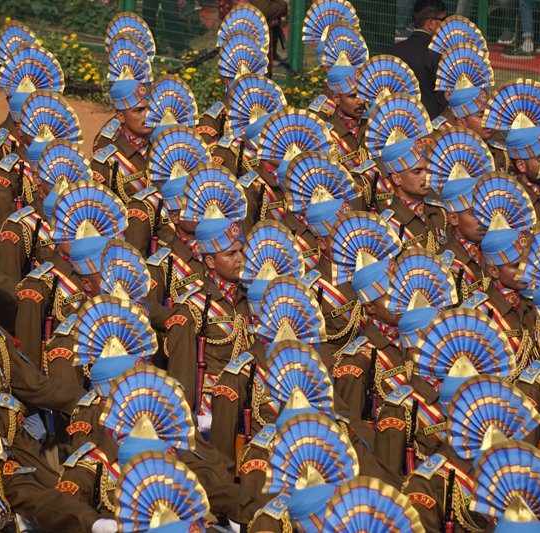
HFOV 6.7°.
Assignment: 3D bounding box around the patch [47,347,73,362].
[{"bbox_3d":[-0.906,0.379,19.800,0.110,0.055,0.020,7,12,32],"label":"patch"}]

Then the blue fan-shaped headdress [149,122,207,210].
[{"bbox_3d":[-0.409,-0.435,20.618,0.360,0.390,0.230,-10,15,-42],"label":"blue fan-shaped headdress"}]

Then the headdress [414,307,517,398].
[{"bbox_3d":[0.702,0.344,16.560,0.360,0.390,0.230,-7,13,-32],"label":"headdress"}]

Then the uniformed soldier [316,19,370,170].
[{"bbox_3d":[0.431,-0.338,25.275,0.520,1.980,0.560,10,14,42],"label":"uniformed soldier"}]

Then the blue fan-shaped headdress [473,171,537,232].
[{"bbox_3d":[1.020,-0.290,20.046,0.120,0.270,0.380,9,14,41],"label":"blue fan-shaped headdress"}]

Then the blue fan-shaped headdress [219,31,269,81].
[{"bbox_3d":[-0.135,-1.008,23.499,0.360,0.390,0.230,-10,15,-42],"label":"blue fan-shaped headdress"}]

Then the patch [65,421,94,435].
[{"bbox_3d":[-0.782,0.661,18.882,0.115,0.055,0.020,6,2,31],"label":"patch"}]

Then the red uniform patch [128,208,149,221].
[{"bbox_3d":[-0.690,-0.271,23.938,0.115,0.055,0.020,6,2,31],"label":"red uniform patch"}]

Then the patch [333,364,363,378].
[{"bbox_3d":[0.334,0.453,19.820,0.115,0.055,0.020,6,2,31],"label":"patch"}]

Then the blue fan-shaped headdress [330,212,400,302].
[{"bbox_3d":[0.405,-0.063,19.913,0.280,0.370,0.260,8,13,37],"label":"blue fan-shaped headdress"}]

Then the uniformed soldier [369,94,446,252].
[{"bbox_3d":[0.650,0.163,22.543,0.560,1.980,0.520,-10,15,-44],"label":"uniformed soldier"}]

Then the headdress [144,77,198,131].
[{"bbox_3d":[-0.473,-0.721,22.128,0.360,0.390,0.230,-10,15,-42],"label":"headdress"}]

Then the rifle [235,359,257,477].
[{"bbox_3d":[-0.127,0.849,19.521,0.220,0.900,0.070,14,9,43],"label":"rifle"}]

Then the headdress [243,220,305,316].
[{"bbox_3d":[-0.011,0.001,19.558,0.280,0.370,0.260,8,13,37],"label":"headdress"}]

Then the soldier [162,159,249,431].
[{"bbox_3d":[-0.215,0.547,19.803,0.520,2.000,0.460,-9,14,-40],"label":"soldier"}]

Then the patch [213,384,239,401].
[{"bbox_3d":[-0.176,0.498,18.190,0.115,0.055,0.020,9,14,39],"label":"patch"}]

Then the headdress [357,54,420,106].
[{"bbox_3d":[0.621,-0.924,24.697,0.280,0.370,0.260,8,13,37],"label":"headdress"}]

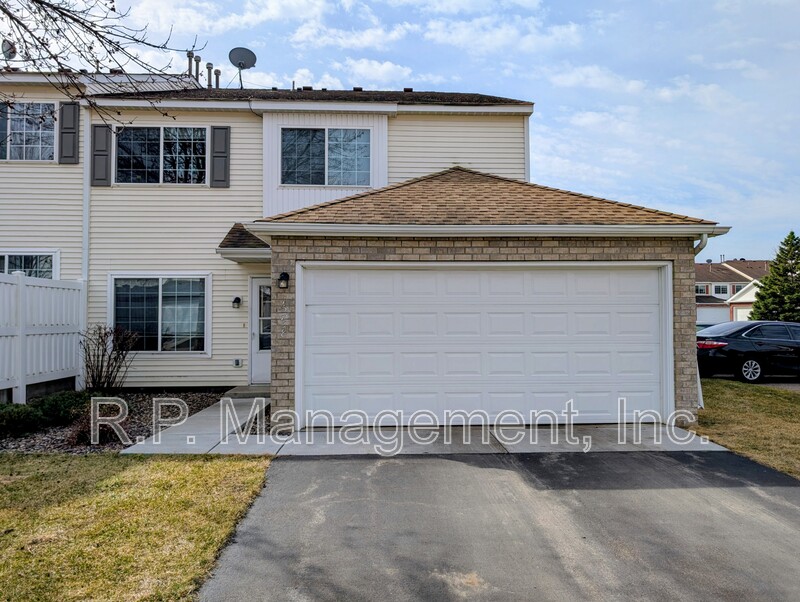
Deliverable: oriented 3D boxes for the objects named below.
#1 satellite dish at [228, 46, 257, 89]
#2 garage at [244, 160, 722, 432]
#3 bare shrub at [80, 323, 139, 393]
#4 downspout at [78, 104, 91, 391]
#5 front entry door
[{"bbox_3d":[-4.600,-6.797,16.265,0.800,1.220,0.600,0,-2,8],"label":"satellite dish"},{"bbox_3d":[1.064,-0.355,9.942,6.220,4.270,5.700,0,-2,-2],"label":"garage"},{"bbox_3d":[-5.226,1.030,10.036,1.000,1.264,0.850,0,-2,-2],"label":"bare shrub"},{"bbox_3d":[-5.922,-1.028,10.486,0.125,5.410,0.085,0,-2,-2],"label":"downspout"},{"bbox_3d":[-2.377,0.568,10.615,0.910,2.038,0.070,0,-2,-2],"label":"front entry door"}]

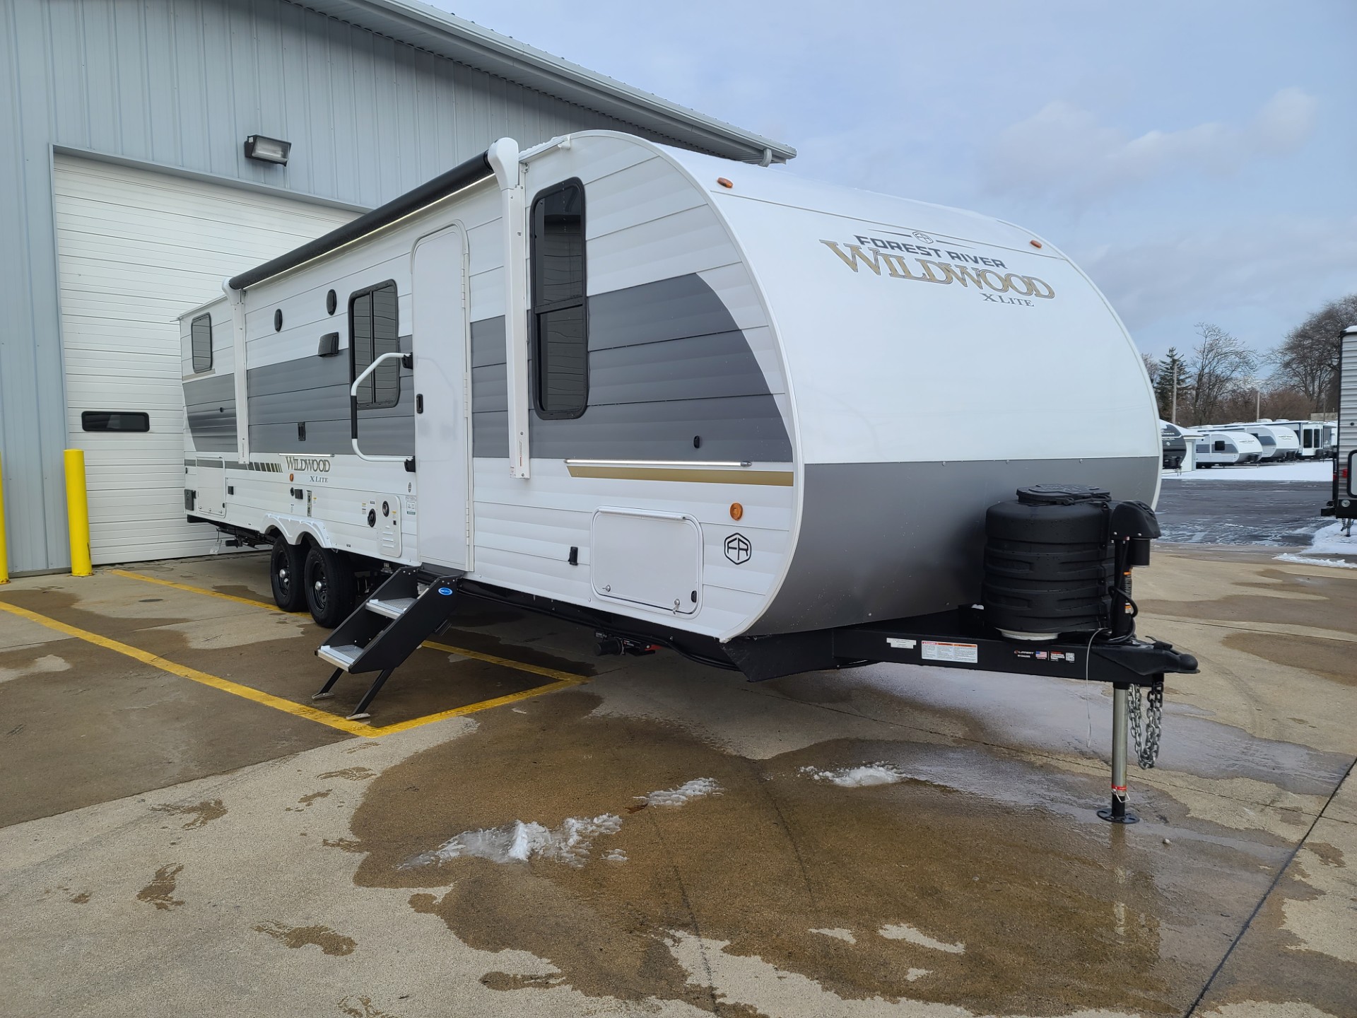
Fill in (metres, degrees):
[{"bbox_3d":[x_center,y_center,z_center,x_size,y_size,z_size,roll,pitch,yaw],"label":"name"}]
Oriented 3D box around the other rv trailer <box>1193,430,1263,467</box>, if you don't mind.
[{"bbox_3d":[40.800,-4.660,74.900,2.440,2.880,8.000,-2,4,-21],"label":"other rv trailer"}]

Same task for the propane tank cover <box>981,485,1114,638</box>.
[{"bbox_3d":[1.451,0.182,3.867,0.630,0.550,0.370,-3,5,-38],"label":"propane tank cover"}]

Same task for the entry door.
[{"bbox_3d":[-1.282,-0.599,5.302,0.070,1.822,0.718,-3,5,-38],"label":"entry door"}]

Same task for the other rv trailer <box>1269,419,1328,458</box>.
[{"bbox_3d":[52.900,-6.240,88.800,2.500,3.500,11.000,-1,4,-17],"label":"other rv trailer"}]

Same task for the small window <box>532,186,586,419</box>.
[{"bbox_3d":[-0.530,-0.909,4.323,0.060,1.033,0.464,-3,5,-38],"label":"small window"}]

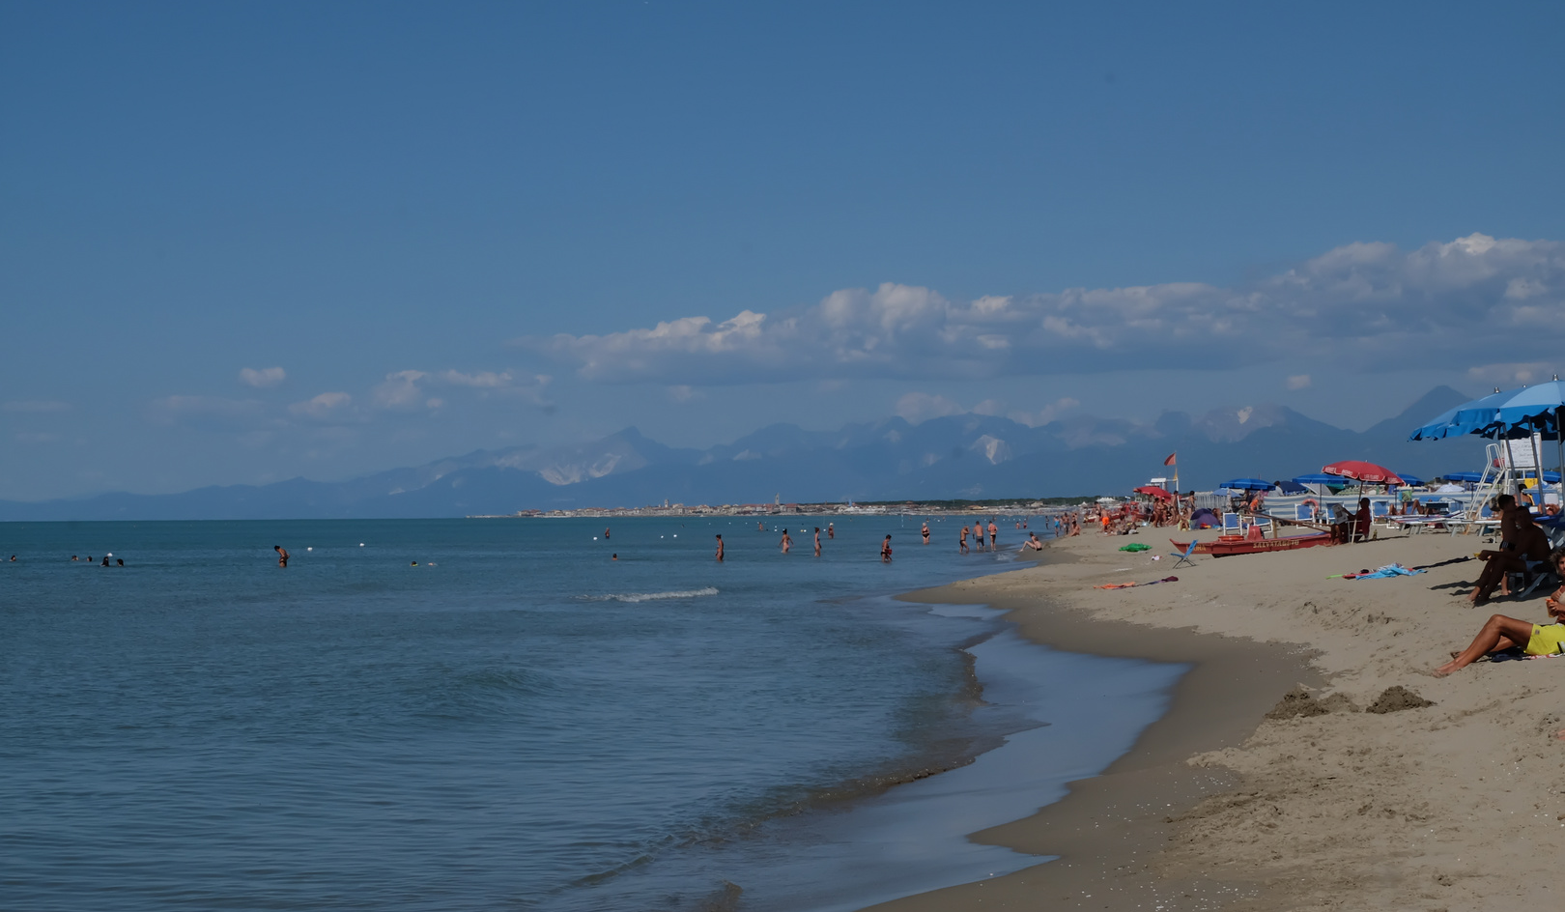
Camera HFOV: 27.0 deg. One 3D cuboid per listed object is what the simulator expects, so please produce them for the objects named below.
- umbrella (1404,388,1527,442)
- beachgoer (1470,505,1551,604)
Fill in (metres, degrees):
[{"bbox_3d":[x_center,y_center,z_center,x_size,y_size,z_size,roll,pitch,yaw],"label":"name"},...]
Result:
[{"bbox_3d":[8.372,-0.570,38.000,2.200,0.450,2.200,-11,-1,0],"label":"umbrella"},{"bbox_3d":[8.256,1.104,37.000,0.880,1.120,0.550,0,-1,-12],"label":"beachgoer"}]

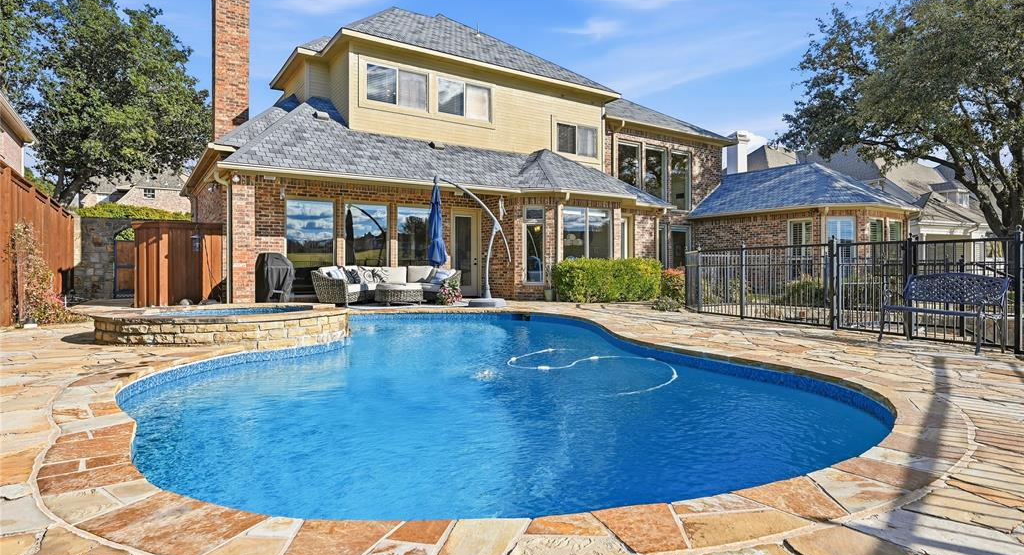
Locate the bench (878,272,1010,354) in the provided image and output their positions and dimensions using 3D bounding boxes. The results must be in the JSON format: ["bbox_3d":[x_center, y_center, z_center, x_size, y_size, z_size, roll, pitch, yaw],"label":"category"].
[{"bbox_3d":[5.175,0.398,6.523,0.580,0.880,1.170,-1,1,-17],"label":"bench"}]

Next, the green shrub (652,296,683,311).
[{"bbox_3d":[3.427,0.573,11.900,0.640,0.340,0.560,0,1,16],"label":"green shrub"}]

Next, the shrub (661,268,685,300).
[{"bbox_3d":[3.978,0.209,13.300,0.680,0.940,0.680,0,1,17],"label":"shrub"}]

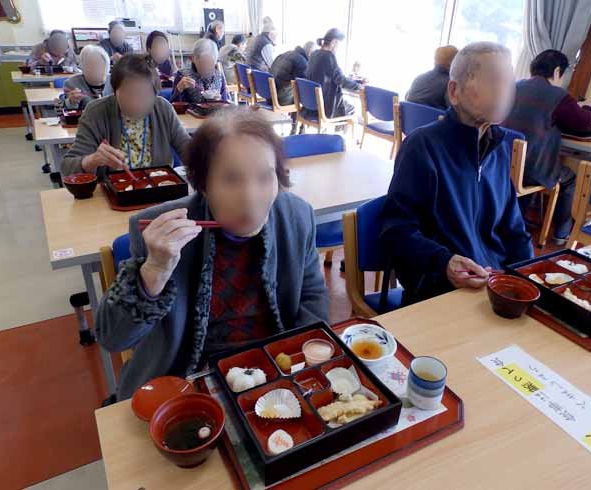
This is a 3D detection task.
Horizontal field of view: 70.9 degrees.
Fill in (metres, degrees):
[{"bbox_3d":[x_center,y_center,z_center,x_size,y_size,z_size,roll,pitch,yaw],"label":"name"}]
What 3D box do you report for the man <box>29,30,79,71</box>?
[{"bbox_3d":[-2.774,-2.000,5.089,0.500,1.130,0.680,-14,32,-26],"label":"man"}]

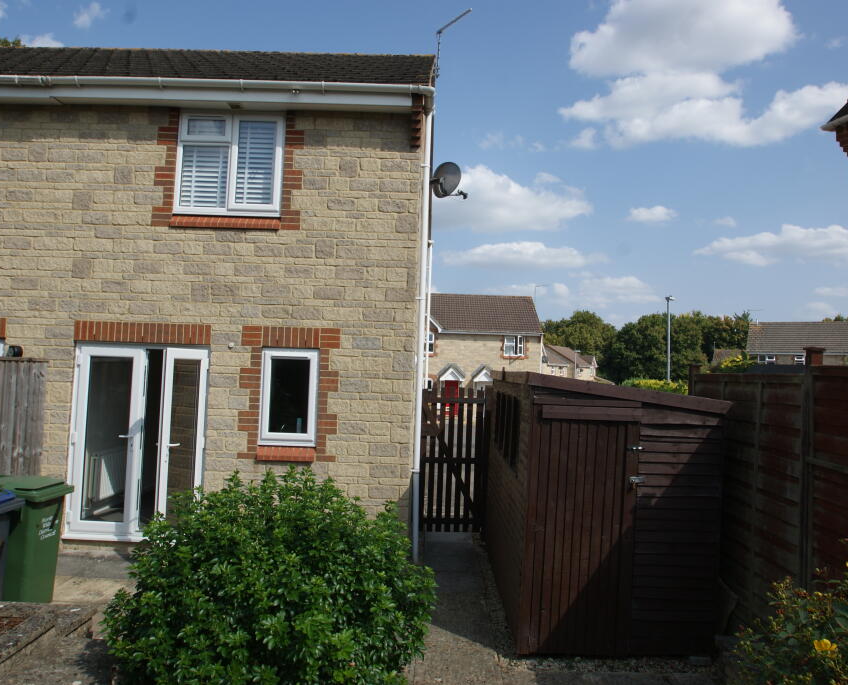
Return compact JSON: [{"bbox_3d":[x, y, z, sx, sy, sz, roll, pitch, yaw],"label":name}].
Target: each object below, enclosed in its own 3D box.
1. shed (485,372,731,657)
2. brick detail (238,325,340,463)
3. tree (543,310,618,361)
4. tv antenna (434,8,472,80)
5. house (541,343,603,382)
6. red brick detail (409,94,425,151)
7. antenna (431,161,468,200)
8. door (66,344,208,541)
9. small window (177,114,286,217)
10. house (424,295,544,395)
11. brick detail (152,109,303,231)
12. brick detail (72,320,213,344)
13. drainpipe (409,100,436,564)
[{"bbox_3d":[1.407,1.308,5.628,1.450,2.000,2.420,2,-4,1],"label":"shed"},{"bbox_3d":[-1.441,0.551,6.700,1.070,1.420,0.140,2,-4,1],"label":"brick detail"},{"bbox_3d":[23.735,2.342,95.000,11.500,14.000,11.500,1,-4,13],"label":"tree"},{"bbox_3d":[0.470,-4.880,10.249,0.200,0.870,0.840,5,-5,-36],"label":"tv antenna"},{"bbox_3d":[18.698,4.359,80.500,7.800,7.600,7.500,5,-5,-38],"label":"house"},{"bbox_3d":[-0.089,-2.371,6.754,0.155,0.570,0.270,2,-4,1],"label":"red brick detail"},{"bbox_3d":[0.322,-2.036,7.946,0.430,0.470,0.450,6,-6,-44],"label":"antenna"},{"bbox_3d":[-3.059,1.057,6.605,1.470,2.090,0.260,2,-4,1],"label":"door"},{"bbox_3d":[-2.134,-1.982,6.925,1.180,1.190,0.110,2,-4,1],"label":"small window"},{"bbox_3d":[2.980,0.765,40.220,7.900,7.750,8.000,2,-4,1],"label":"house"},{"bbox_3d":[-2.142,-1.909,6.900,1.630,1.340,0.140,2,-4,1],"label":"brick detail"},{"bbox_3d":[-3.037,-0.098,6.794,1.490,0.218,0.120,2,-4,1],"label":"brick detail"},{"bbox_3d":[-0.014,-0.125,6.659,0.080,4.822,0.090,2,-4,1],"label":"drainpipe"}]

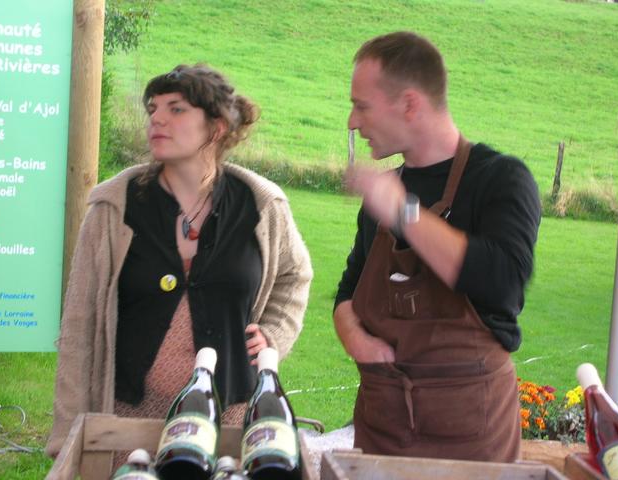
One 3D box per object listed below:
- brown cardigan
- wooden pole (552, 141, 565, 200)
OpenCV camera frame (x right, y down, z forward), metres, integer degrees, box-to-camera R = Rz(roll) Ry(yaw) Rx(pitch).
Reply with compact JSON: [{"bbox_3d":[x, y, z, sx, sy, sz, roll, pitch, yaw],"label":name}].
[{"bbox_3d":[-0.295,0.205,3.121,0.590,0.760,0.340,3,6,0],"label":"brown cardigan"},{"bbox_3d":[3.361,-0.864,18.552,0.090,0.950,0.090,7,6,0],"label":"wooden pole"}]

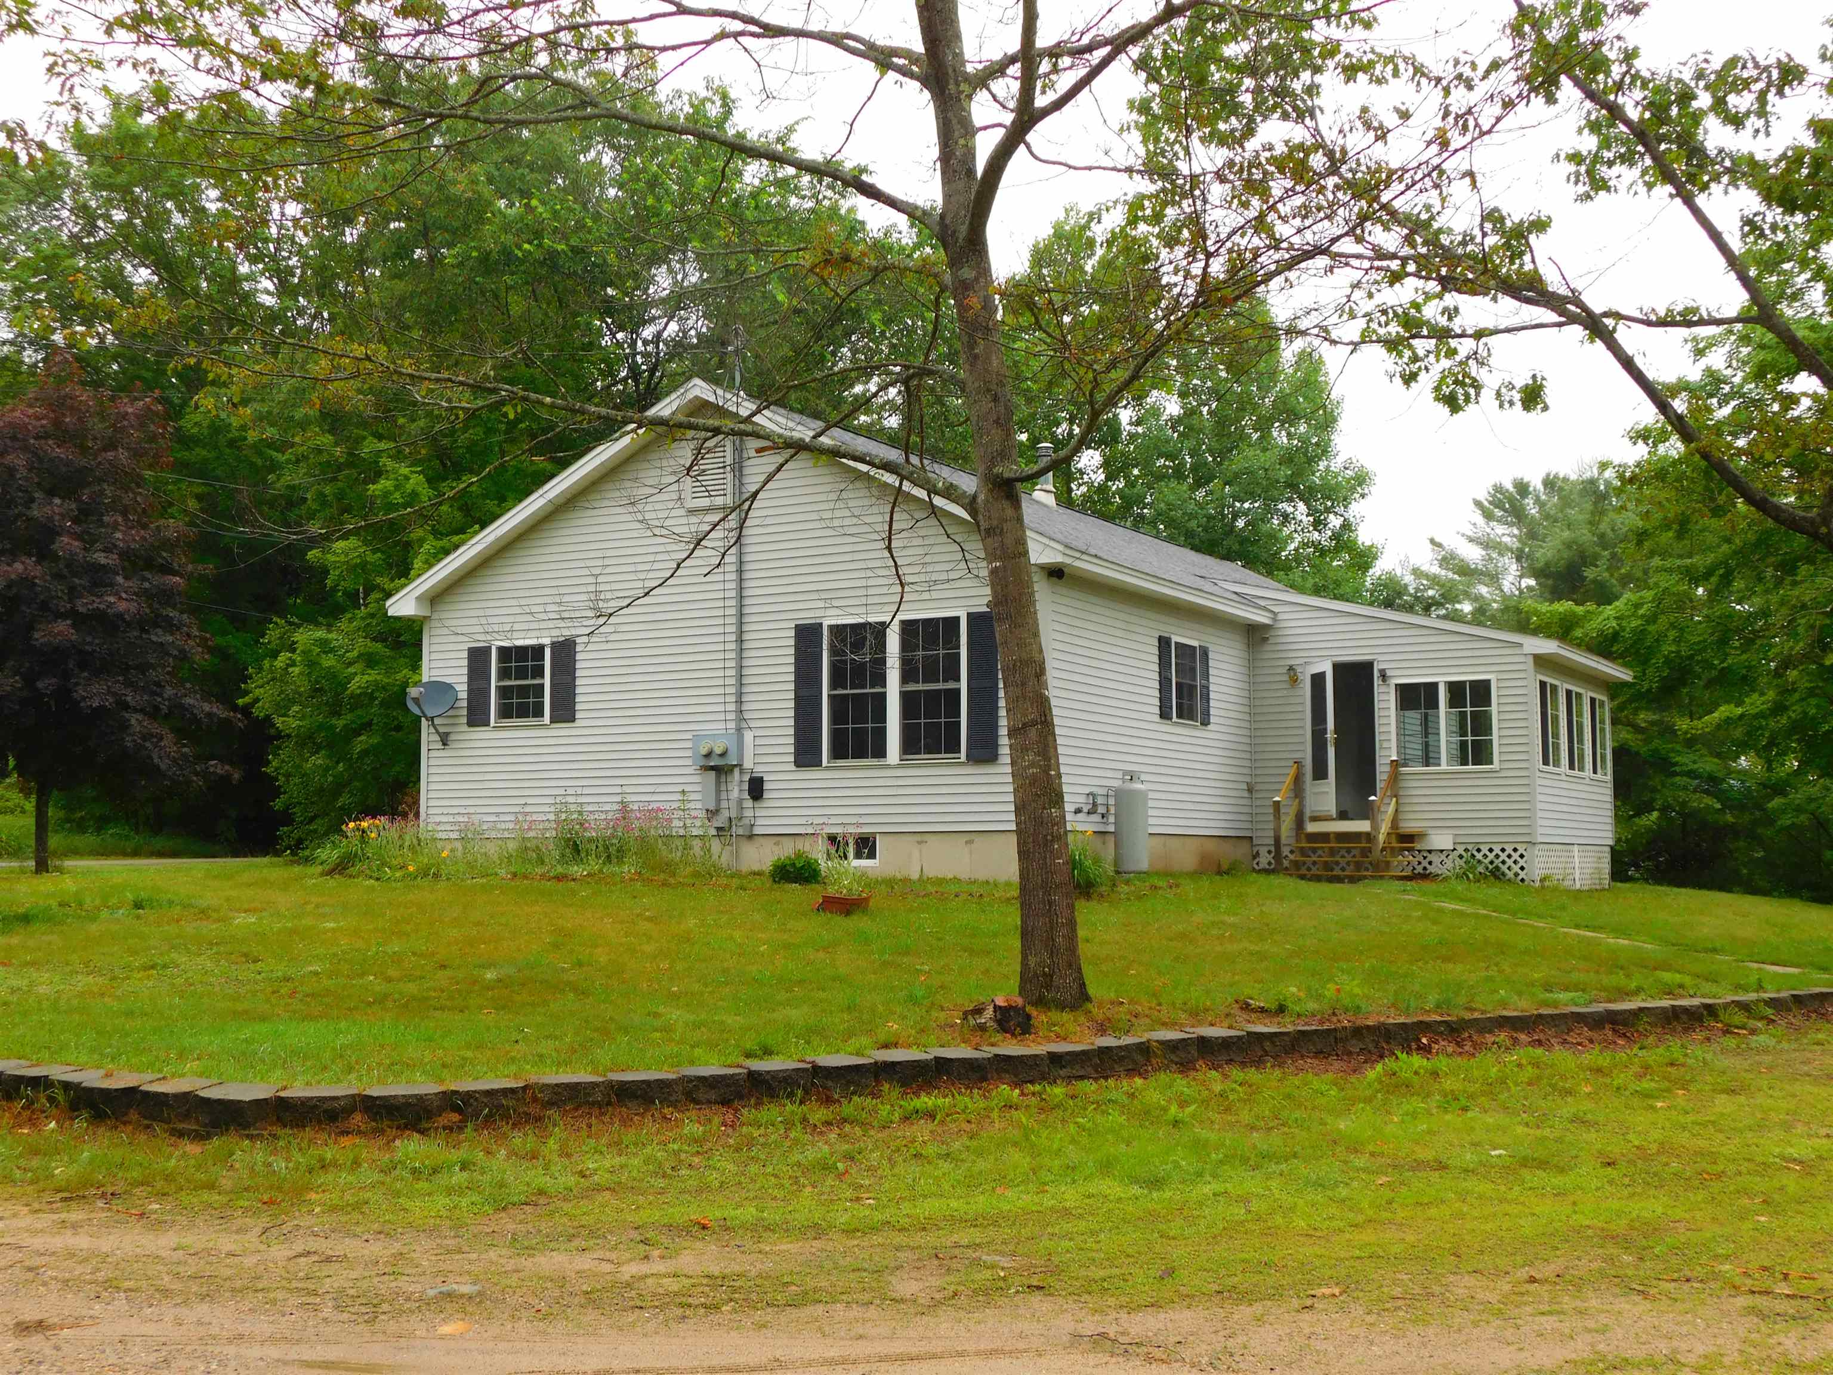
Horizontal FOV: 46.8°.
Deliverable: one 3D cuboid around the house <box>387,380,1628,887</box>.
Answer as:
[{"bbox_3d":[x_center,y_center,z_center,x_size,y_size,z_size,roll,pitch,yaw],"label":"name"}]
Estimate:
[{"bbox_3d":[3.181,-0.083,30.910,12.960,5.930,17.200,-3,-6,28],"label":"house"}]

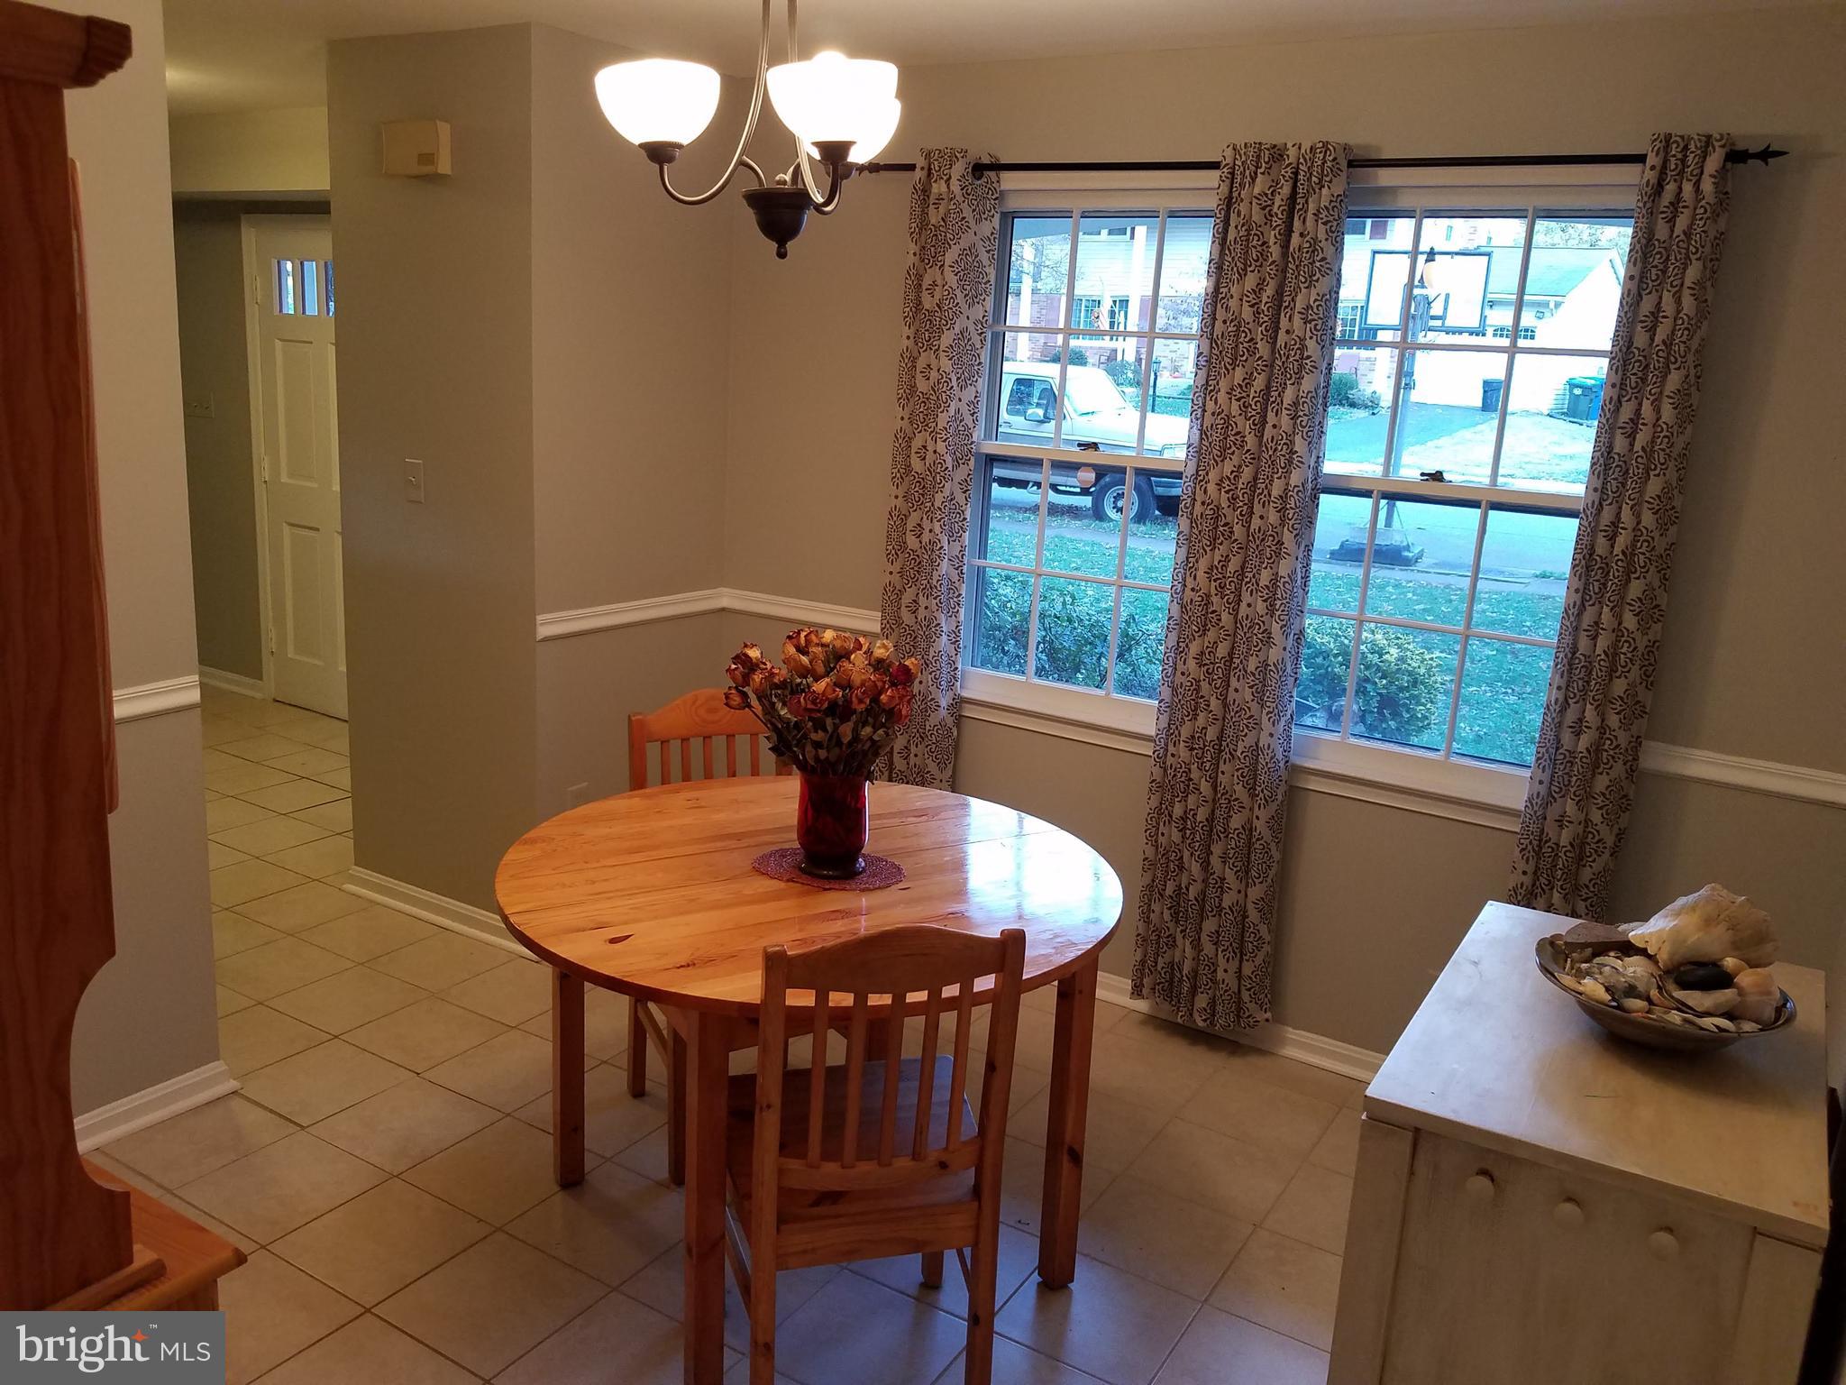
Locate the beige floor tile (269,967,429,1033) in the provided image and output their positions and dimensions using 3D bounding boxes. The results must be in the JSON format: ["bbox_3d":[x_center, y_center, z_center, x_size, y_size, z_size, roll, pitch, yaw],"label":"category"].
[{"bbox_3d":[-1.503,0.805,3.632,0.295,0.010,0.295,12,15,29],"label":"beige floor tile"}]

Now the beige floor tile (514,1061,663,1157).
[{"bbox_3d":[-0.718,0.951,3.147,0.298,0.015,0.298,11,15,29],"label":"beige floor tile"}]

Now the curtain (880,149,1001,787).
[{"bbox_3d":[0.018,-0.362,3.934,0.300,2.220,0.130,12,15,29],"label":"curtain"}]

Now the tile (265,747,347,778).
[{"bbox_3d":[-2.428,0.288,5.514,0.295,0.010,0.295,12,15,29],"label":"tile"}]

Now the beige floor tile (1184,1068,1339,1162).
[{"bbox_3d":[0.826,1.037,3.401,0.295,0.010,0.295,12,15,29],"label":"beige floor tile"}]

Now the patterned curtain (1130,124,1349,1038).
[{"bbox_3d":[0.789,-0.199,3.384,0.360,2.141,0.130,11,15,29],"label":"patterned curtain"}]

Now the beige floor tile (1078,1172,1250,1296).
[{"bbox_3d":[0.471,1.090,2.769,0.300,0.012,0.300,11,15,30],"label":"beige floor tile"}]

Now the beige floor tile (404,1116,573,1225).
[{"bbox_3d":[-0.891,1.016,2.946,0.299,0.010,0.299,12,15,29],"label":"beige floor tile"}]

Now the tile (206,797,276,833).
[{"bbox_3d":[-2.458,0.441,4.830,0.298,0.015,0.298,11,15,29],"label":"tile"}]

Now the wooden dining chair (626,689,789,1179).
[{"bbox_3d":[-0.405,0.524,3.117,0.430,0.930,0.490,-2,15,-25],"label":"wooden dining chair"}]

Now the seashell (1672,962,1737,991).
[{"bbox_3d":[0.979,0.355,1.736,0.077,0.030,0.042,11,15,31],"label":"seashell"}]

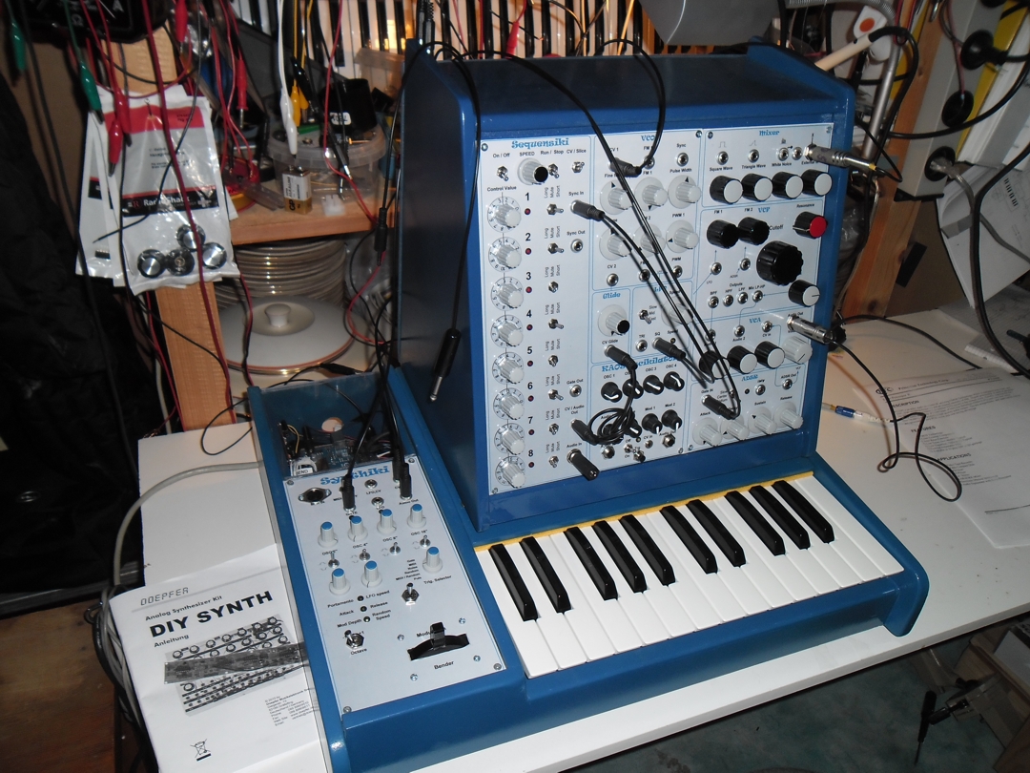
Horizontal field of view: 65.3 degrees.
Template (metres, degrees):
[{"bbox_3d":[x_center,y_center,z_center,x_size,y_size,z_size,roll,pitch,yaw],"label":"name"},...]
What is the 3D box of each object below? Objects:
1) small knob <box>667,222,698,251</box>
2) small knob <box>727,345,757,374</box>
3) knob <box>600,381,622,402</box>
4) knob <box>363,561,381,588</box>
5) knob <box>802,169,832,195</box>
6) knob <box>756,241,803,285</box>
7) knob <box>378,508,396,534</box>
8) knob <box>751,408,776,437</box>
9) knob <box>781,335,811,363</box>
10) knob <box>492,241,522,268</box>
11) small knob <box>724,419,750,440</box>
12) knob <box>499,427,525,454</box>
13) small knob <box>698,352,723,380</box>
[{"bbox_3d":[0.142,-0.122,0.664,0.026,0.026,0.018,-9,22,-20],"label":"small knob"},{"bbox_3d":[0.207,-0.023,0.728,0.021,0.021,0.017,-9,22,-19],"label":"small knob"},{"bbox_3d":[0.084,0.006,0.688,0.017,0.017,0.012,-9,22,-20],"label":"knob"},{"bbox_3d":[-0.107,0.139,0.601,0.015,0.017,0.015,-9,38,-20],"label":"knob"},{"bbox_3d":[0.260,-0.173,0.688,0.022,0.022,0.015,-9,21,-21],"label":"knob"},{"bbox_3d":[0.227,-0.104,0.685,0.035,0.035,0.018,-9,23,-20],"label":"knob"},{"bbox_3d":[-0.106,0.111,0.665,0.016,0.017,0.016,5,36,-3],"label":"knob"},{"bbox_3d":[0.238,0.035,0.761,0.026,0.026,0.017,-9,22,-20],"label":"knob"},{"bbox_3d":[0.265,-0.034,0.749,0.022,0.022,0.016,-9,22,-20],"label":"knob"},{"bbox_3d":[-0.004,-0.095,0.589,0.025,0.025,0.018,-9,23,-20],"label":"knob"},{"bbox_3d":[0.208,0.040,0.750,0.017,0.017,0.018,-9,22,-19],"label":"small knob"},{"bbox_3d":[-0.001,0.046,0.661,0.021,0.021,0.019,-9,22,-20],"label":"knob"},{"bbox_3d":[0.175,-0.018,0.703,0.022,0.022,0.016,-9,21,-21],"label":"small knob"}]

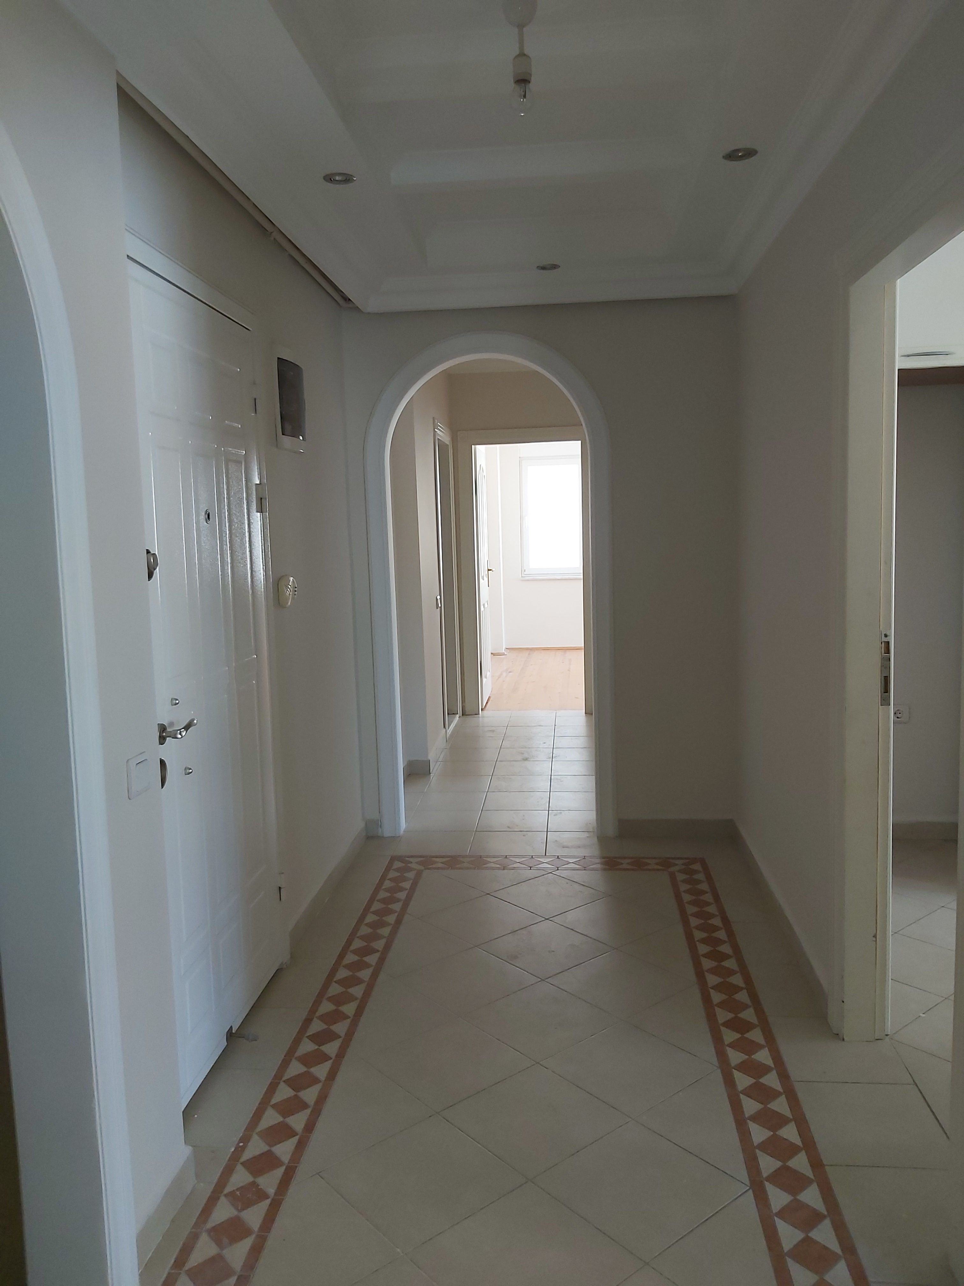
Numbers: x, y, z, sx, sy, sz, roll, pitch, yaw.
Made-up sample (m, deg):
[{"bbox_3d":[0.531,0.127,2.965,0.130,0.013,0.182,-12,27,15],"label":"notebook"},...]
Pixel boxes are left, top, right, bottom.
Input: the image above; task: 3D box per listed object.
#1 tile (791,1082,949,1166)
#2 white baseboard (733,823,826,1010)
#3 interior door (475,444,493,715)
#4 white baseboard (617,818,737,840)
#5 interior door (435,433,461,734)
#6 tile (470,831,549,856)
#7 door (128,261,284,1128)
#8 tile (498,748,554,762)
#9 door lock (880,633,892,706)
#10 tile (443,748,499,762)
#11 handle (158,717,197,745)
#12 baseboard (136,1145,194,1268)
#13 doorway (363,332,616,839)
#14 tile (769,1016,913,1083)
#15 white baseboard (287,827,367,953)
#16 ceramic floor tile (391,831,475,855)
[{"bbox_3d":[0.925,1.135,2.274,0.302,0.010,0.325,-1,7,5],"label":"tile"},{"bbox_3d":[1.070,0.938,3.557,0.014,0.082,1.632,-1,7,5],"label":"white baseboard"},{"bbox_3d":[0.003,-0.527,7.762,0.040,2.000,0.775,-1,7,5],"label":"interior door"},{"bbox_3d":[0.884,0.835,4.370,0.534,0.083,0.015,-1,7,5],"label":"white baseboard"},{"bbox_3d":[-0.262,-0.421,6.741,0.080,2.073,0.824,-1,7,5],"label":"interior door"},{"bbox_3d":[0.122,0.907,4.347,0.335,0.010,0.327,-1,7,5],"label":"tile"},{"bbox_3d":[-0.760,0.097,2.665,0.055,2.035,0.891,-1,7,5],"label":"door"},{"bbox_3d":[0.273,0.701,6.012,0.341,0.010,0.344,-1,7,5],"label":"tile"},{"bbox_3d":[1.058,0.068,2.529,0.025,0.200,0.010,-1,7,5],"label":"door lock"},{"bbox_3d":[-0.061,0.708,6.068,0.337,0.010,0.334,-1,7,5],"label":"tile"},{"bbox_3d":[-0.731,0.218,2.341,0.060,0.060,0.129,-1,7,5],"label":"handle"},{"bbox_3d":[-0.663,1.176,2.012,0.014,0.083,0.290,-1,7,5],"label":"baseboard"},{"bbox_3d":[0.045,-0.234,4.393,1.083,2.248,0.170,-1,7,5],"label":"doorway"},{"bbox_3d":[0.959,1.103,2.619,0.301,0.010,0.334,-1,7,5],"label":"tile"},{"bbox_3d":[-0.608,0.949,3.858,0.014,0.082,1.292,-1,7,5],"label":"white baseboard"},{"bbox_3d":[-0.211,0.912,4.379,0.331,0.010,0.327,-1,7,5],"label":"ceramic floor tile"}]

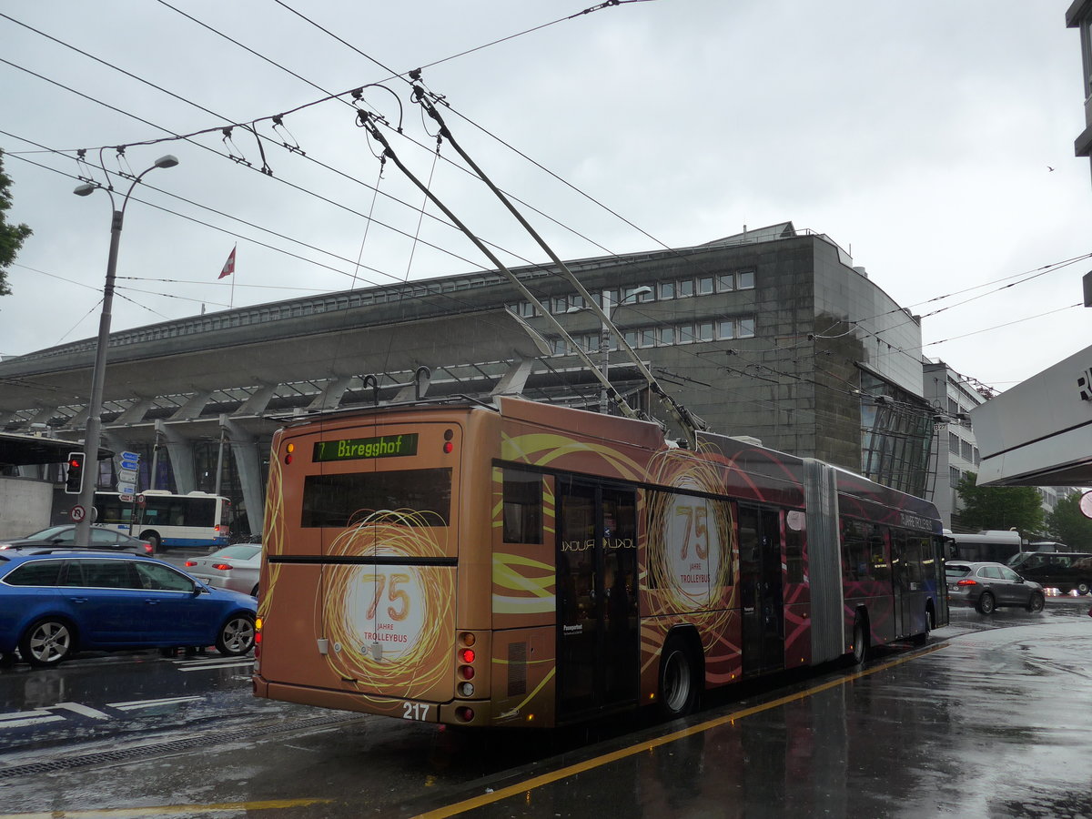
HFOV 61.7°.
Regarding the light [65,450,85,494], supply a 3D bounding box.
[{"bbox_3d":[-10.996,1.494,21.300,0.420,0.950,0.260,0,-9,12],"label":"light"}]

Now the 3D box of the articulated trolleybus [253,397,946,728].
[{"bbox_3d":[3.482,2.566,14.695,2.680,3.120,18.075,-5,-11,33],"label":"articulated trolleybus"}]

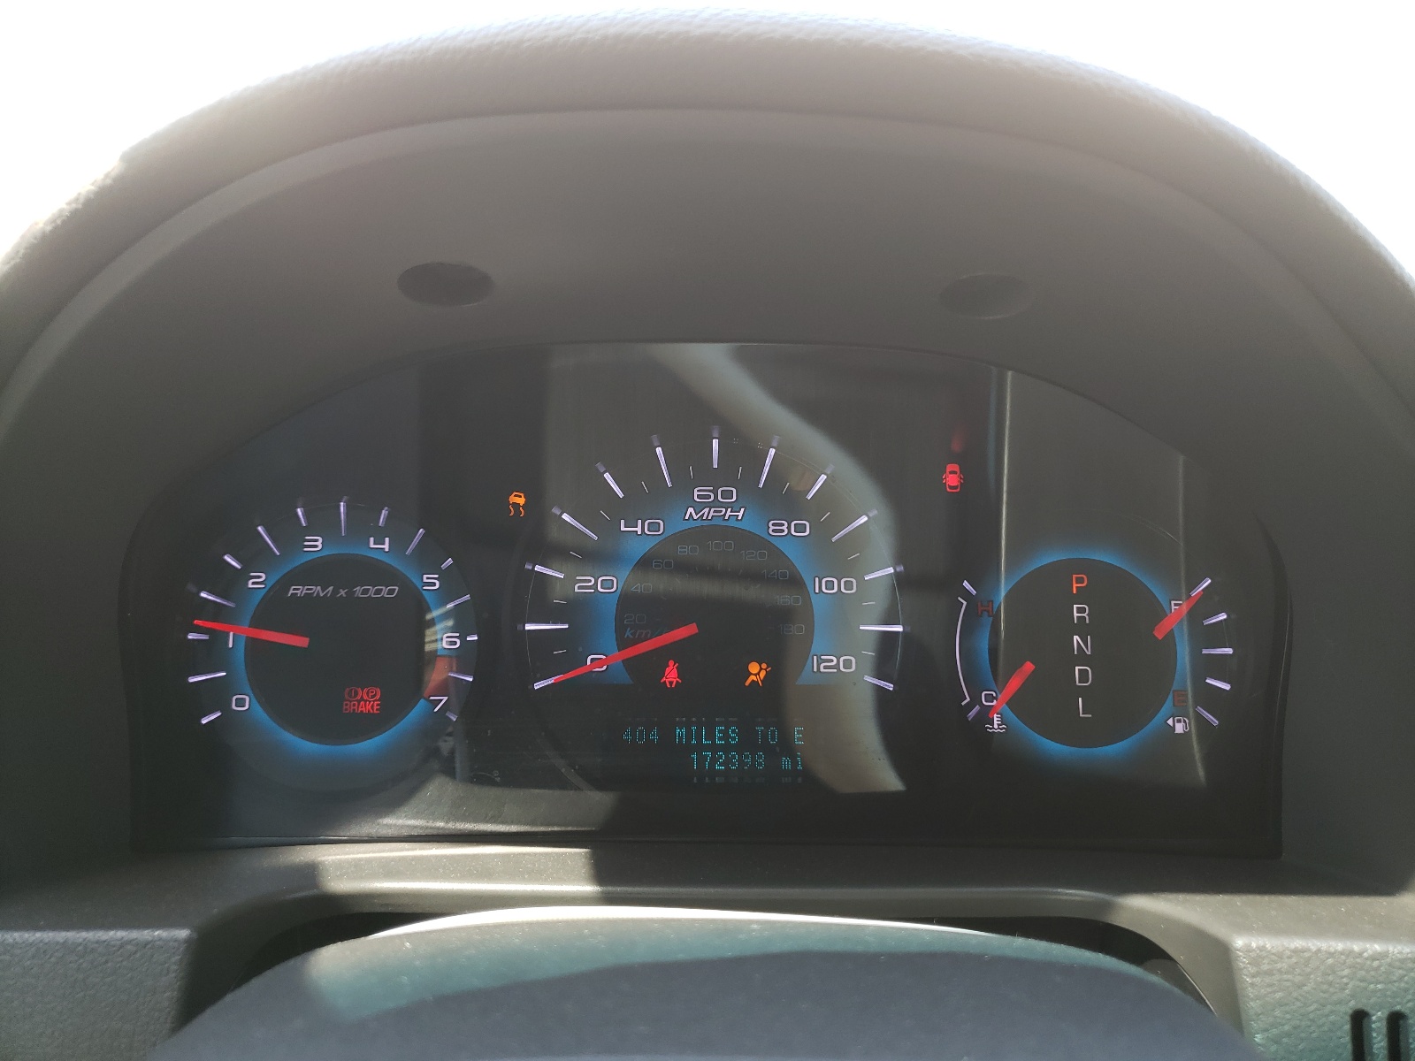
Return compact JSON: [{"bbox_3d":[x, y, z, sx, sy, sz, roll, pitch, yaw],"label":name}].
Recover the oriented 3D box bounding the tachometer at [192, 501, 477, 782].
[{"bbox_3d":[-0.111,0.034,0.315,0.086,0.085,0.020,0,0,0],"label":"tachometer"}]

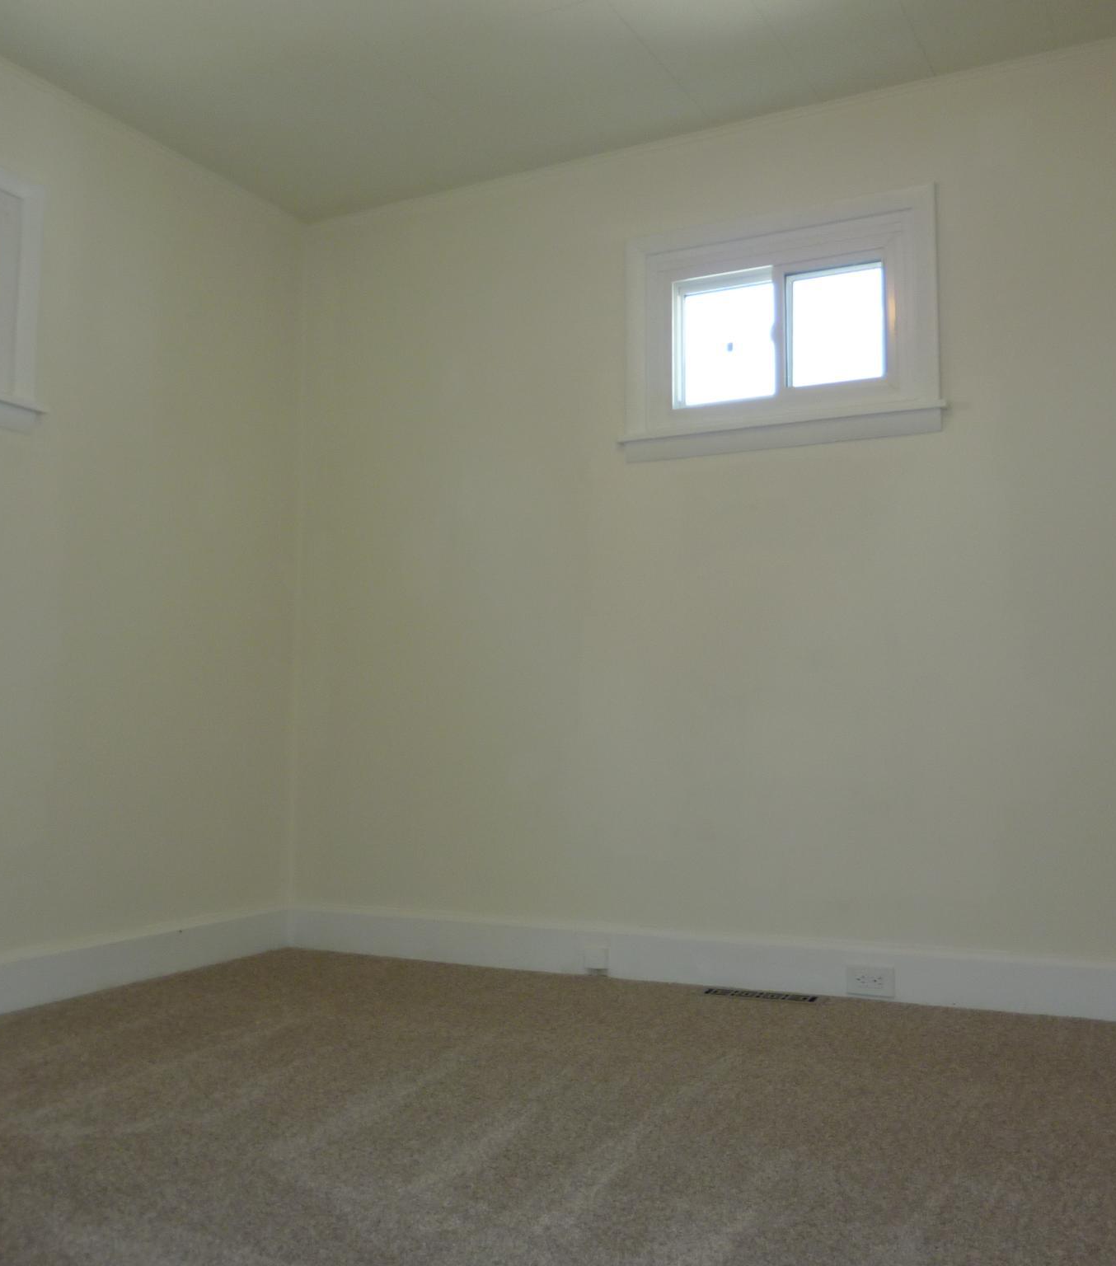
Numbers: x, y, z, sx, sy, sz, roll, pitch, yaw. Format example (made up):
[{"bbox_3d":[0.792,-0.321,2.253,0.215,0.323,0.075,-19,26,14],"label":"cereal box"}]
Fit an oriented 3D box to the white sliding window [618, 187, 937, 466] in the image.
[{"bbox_3d":[0.549,-0.787,3.147,0.860,0.625,0.060,-3,-5,27],"label":"white sliding window"}]

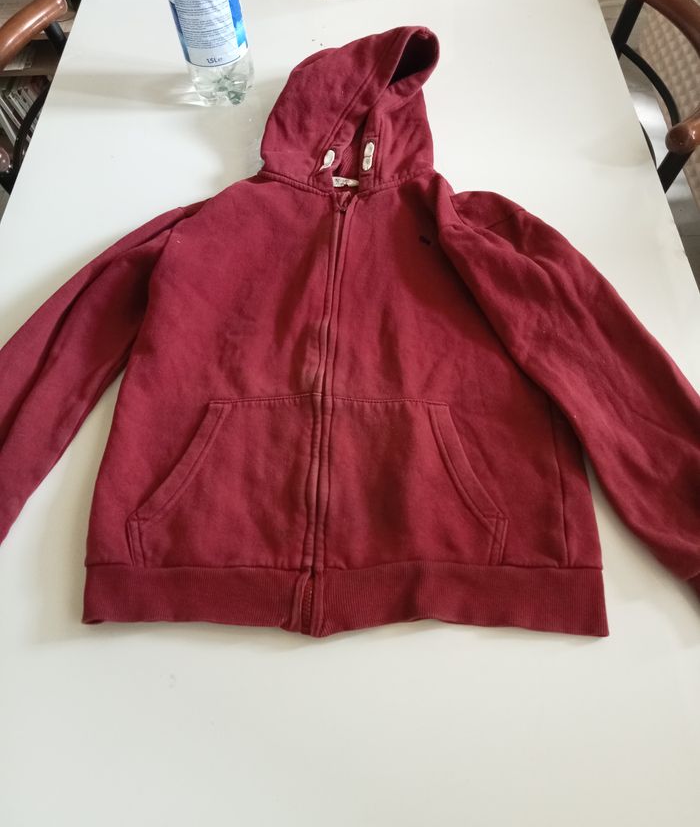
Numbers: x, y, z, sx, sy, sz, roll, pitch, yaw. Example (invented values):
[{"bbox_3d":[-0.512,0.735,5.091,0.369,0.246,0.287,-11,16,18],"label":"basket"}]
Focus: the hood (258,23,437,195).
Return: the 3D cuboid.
[{"bbox_3d":[0.005,-0.410,1.002,0.223,0.075,0.304,1,57,2],"label":"hood"}]

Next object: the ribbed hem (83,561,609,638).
[{"bbox_3d":[-0.009,0.158,0.658,0.456,0.030,0.056,1,57,2],"label":"ribbed hem"}]

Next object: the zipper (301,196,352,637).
[{"bbox_3d":[-0.019,-0.040,0.780,0.025,0.025,0.542,1,57,2],"label":"zipper"}]

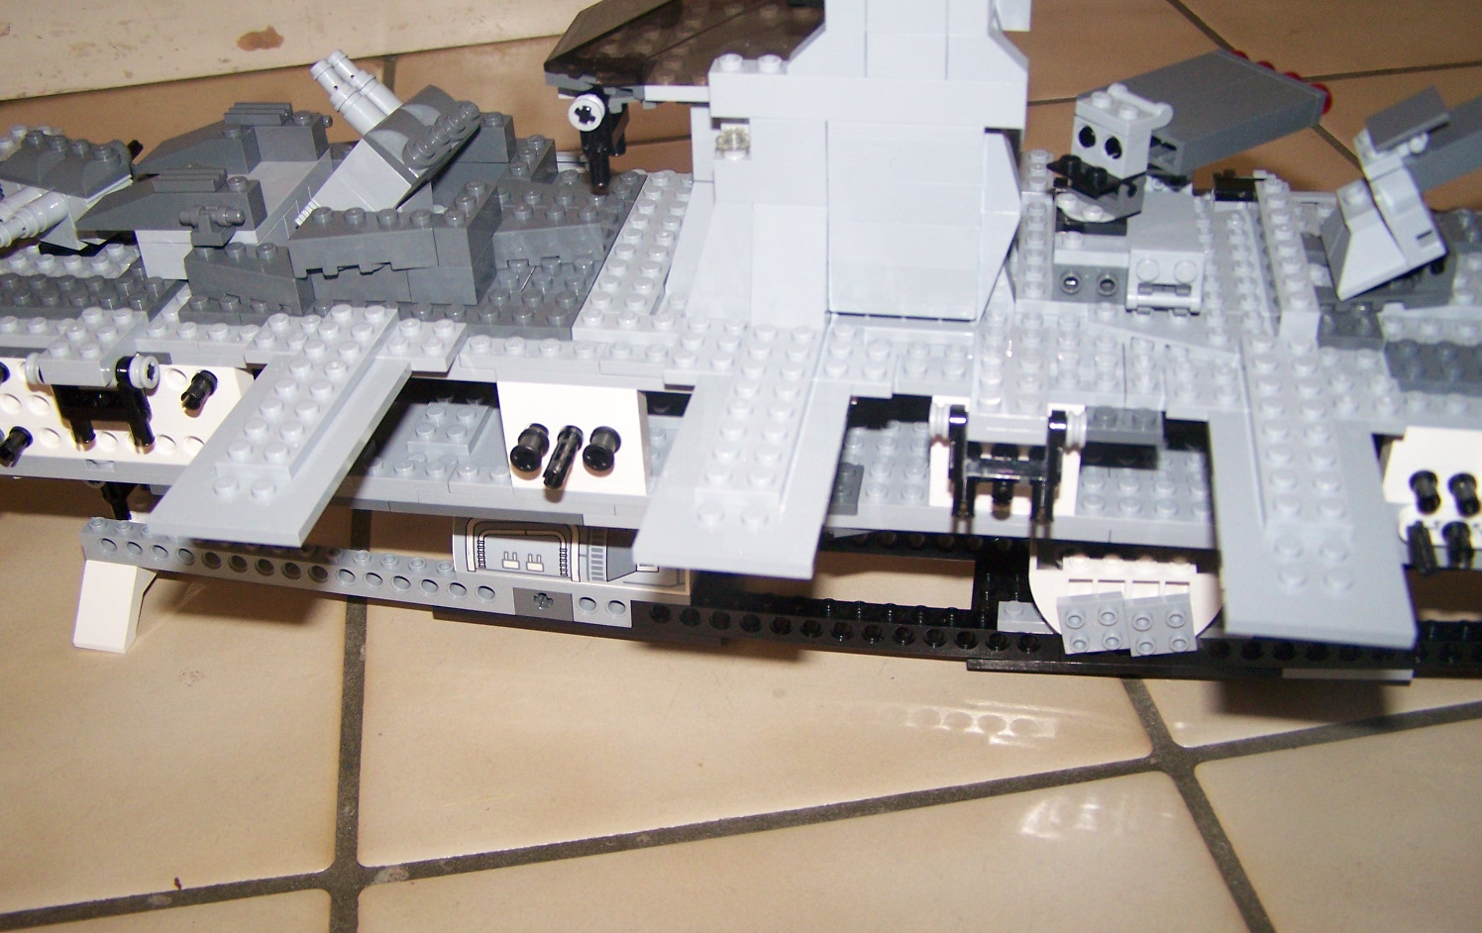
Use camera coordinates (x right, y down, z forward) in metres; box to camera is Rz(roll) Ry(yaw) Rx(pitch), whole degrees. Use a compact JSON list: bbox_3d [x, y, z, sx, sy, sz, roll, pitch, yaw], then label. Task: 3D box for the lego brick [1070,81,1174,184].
[{"bbox_3d":[0.085,-0.075,0.363,0.013,0.015,0.016,-21,39,-29],"label":"lego brick"}]

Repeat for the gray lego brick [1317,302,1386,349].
[{"bbox_3d":[0.134,-0.032,0.361,0.016,0.005,0.016,4,36,9],"label":"gray lego brick"}]

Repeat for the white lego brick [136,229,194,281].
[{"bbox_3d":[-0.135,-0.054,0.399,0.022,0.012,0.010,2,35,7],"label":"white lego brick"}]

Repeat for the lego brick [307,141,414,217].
[{"bbox_3d":[-0.090,-0.071,0.405,0.016,0.028,0.016,44,42,-11],"label":"lego brick"}]

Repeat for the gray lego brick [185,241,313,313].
[{"bbox_3d":[-0.115,-0.045,0.381,0.032,0.011,0.016,4,36,9],"label":"gray lego brick"}]

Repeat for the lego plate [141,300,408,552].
[{"bbox_3d":[-0.091,-0.011,0.335,0.032,0.008,0.079,4,36,9],"label":"lego plate"}]

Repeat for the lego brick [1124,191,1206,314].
[{"bbox_3d":[0.096,-0.048,0.369,0.016,0.015,0.032,4,32,9],"label":"lego brick"}]

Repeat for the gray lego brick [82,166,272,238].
[{"bbox_3d":[-0.138,-0.064,0.392,0.048,0.011,0.008,2,35,7],"label":"gray lego brick"}]

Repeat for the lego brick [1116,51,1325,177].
[{"bbox_3d":[0.104,-0.081,0.368,0.047,0.007,0.033,-23,40,-26],"label":"lego brick"}]

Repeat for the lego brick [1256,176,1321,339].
[{"bbox_3d":[0.121,-0.046,0.365,0.008,0.010,0.064,4,36,9],"label":"lego brick"}]

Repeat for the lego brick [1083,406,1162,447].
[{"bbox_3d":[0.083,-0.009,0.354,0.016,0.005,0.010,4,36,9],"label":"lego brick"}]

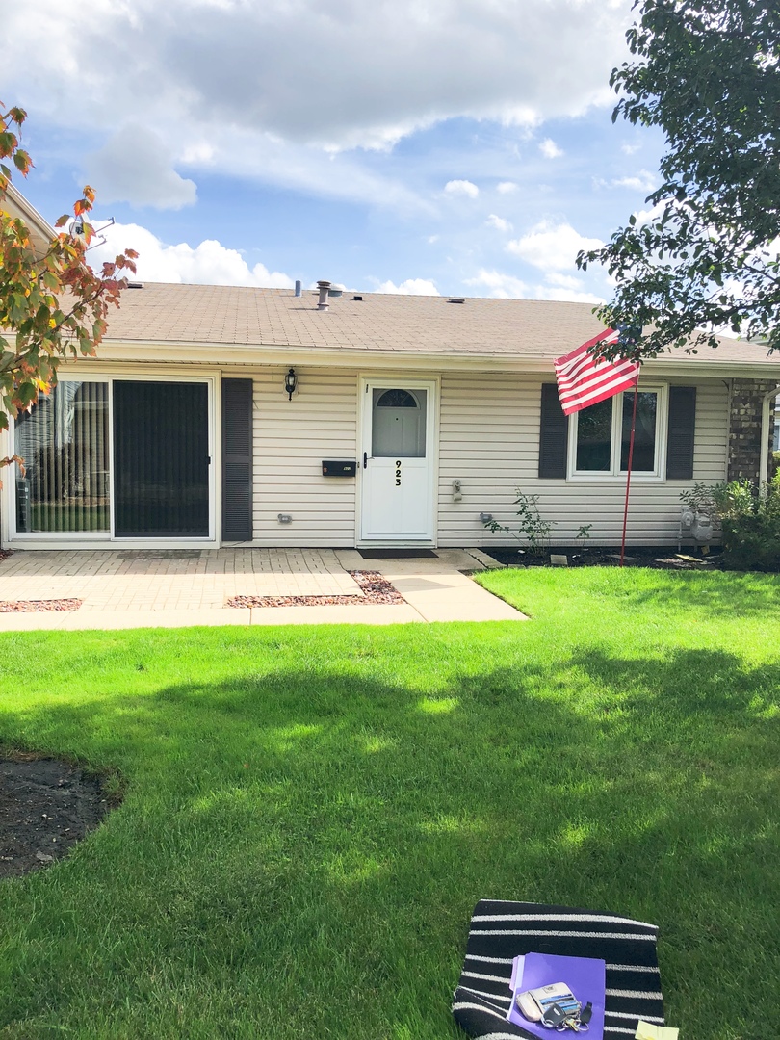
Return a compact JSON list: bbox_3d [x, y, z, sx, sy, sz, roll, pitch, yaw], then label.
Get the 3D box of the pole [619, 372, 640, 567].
[{"bbox_3d":[2.759,-0.775,9.590,0.030,2.643,0.030,3,5,-9],"label":"pole"}]

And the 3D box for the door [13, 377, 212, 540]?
[{"bbox_3d":[-3.352,-0.735,10.227,2.371,1.985,0.100,0,5,-9],"label":"door"}]

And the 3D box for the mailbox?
[{"bbox_3d":[-0.637,-0.642,10.594,0.428,0.188,0.120,0,5,-9],"label":"mailbox"}]

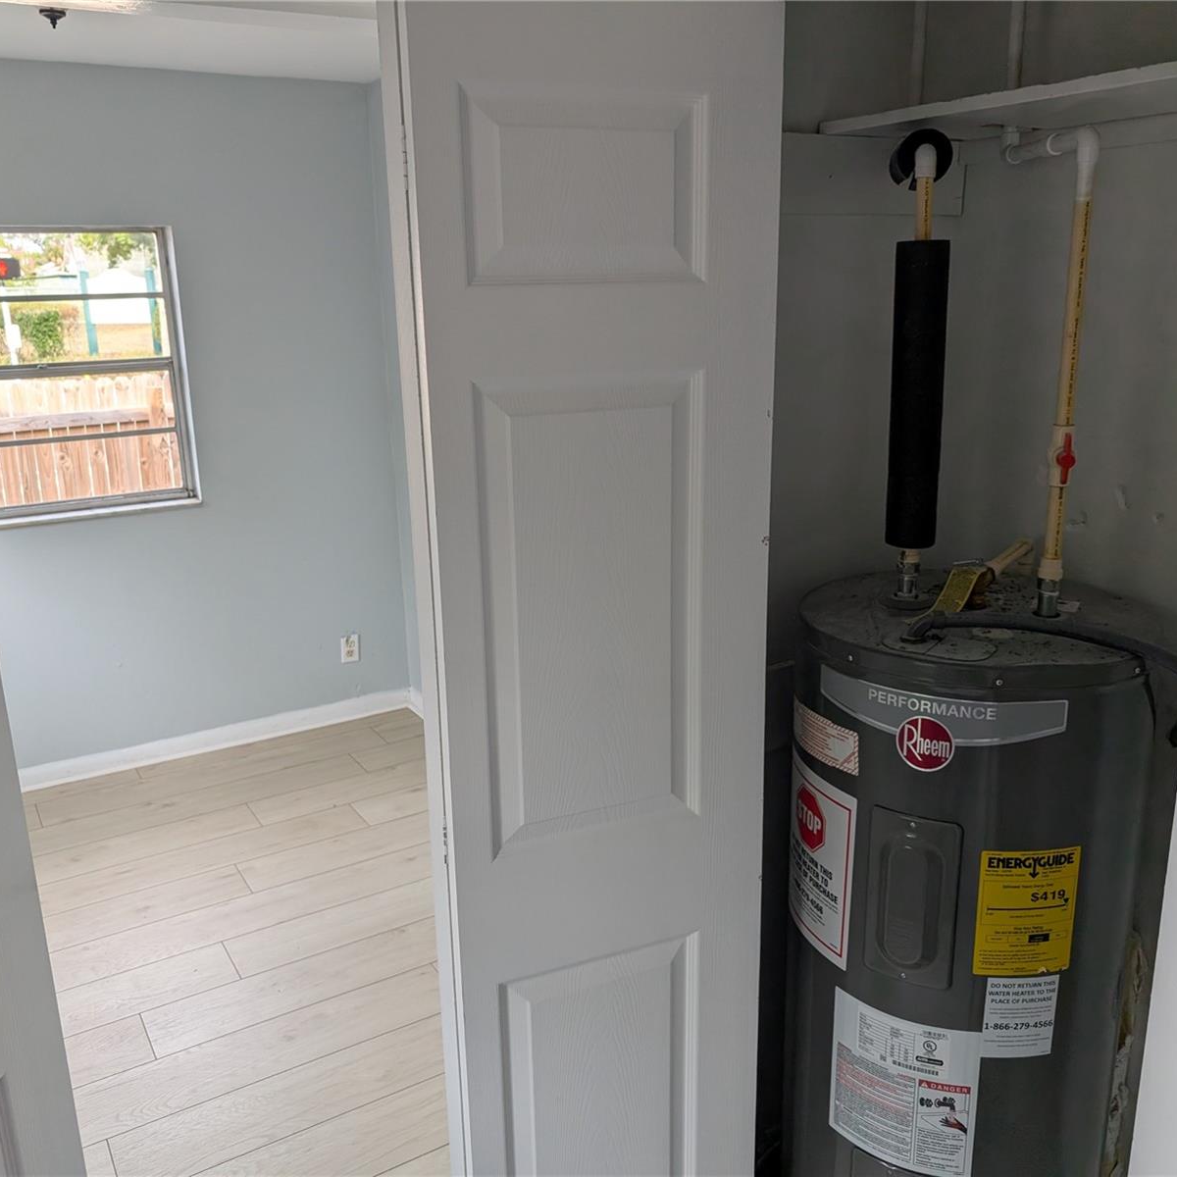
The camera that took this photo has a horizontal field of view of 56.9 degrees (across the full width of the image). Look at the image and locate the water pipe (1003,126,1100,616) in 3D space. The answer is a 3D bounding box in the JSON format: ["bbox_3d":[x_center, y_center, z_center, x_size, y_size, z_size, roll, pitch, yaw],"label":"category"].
[{"bbox_3d":[0.634,-0.298,1.560,0.056,0.670,0.167,-10,17,-30],"label":"water pipe"}]

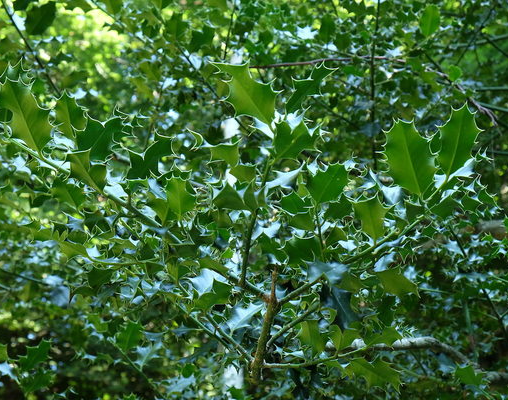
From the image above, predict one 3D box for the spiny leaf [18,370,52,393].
[{"bbox_3d":[-0.316,0.262,1.300,0.053,0.027,0.018,-22,0,25],"label":"spiny leaf"}]

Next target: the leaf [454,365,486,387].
[{"bbox_3d":[0.335,0.273,1.400,0.044,0.058,0.020,-37,31,4],"label":"leaf"}]

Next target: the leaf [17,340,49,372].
[{"bbox_3d":[-0.317,0.225,1.300,0.071,0.039,0.020,-46,4,21],"label":"leaf"}]

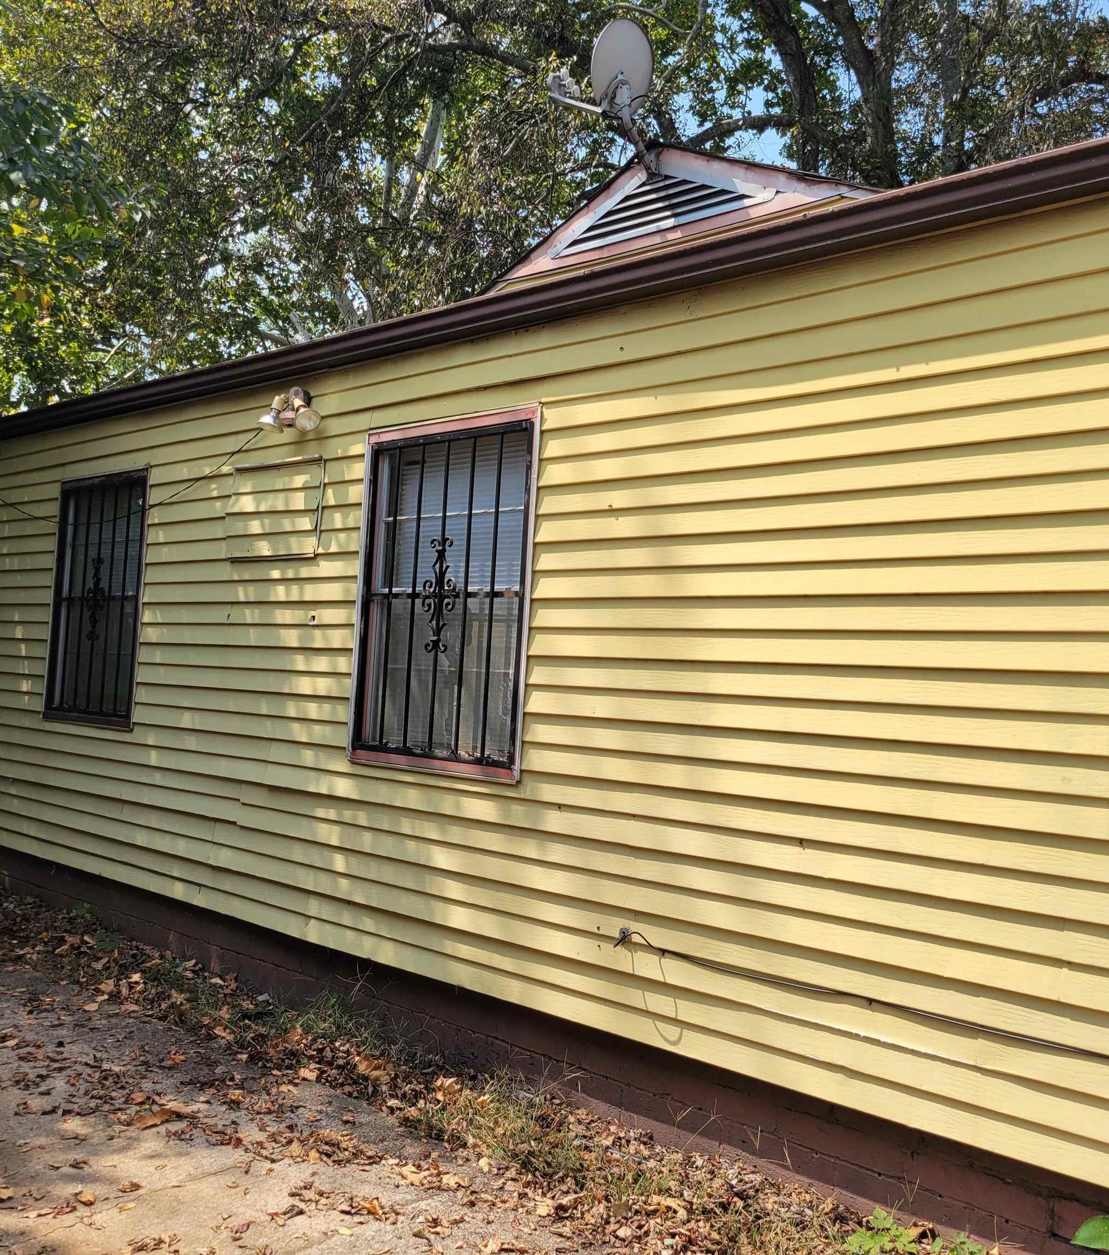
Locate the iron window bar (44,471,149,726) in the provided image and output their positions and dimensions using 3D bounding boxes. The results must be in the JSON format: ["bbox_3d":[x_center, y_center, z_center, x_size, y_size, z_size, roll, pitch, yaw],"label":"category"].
[{"bbox_3d":[-2.493,-0.157,6.815,0.980,1.310,0.050,1,-4,44],"label":"iron window bar"}]

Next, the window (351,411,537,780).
[{"bbox_3d":[-0.438,-0.130,4.855,1.000,1.345,0.090,1,-4,44],"label":"window"}]

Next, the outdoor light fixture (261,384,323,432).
[{"bbox_3d":[-1.145,-0.946,5.461,0.270,0.215,0.200,1,-4,44],"label":"outdoor light fixture"}]

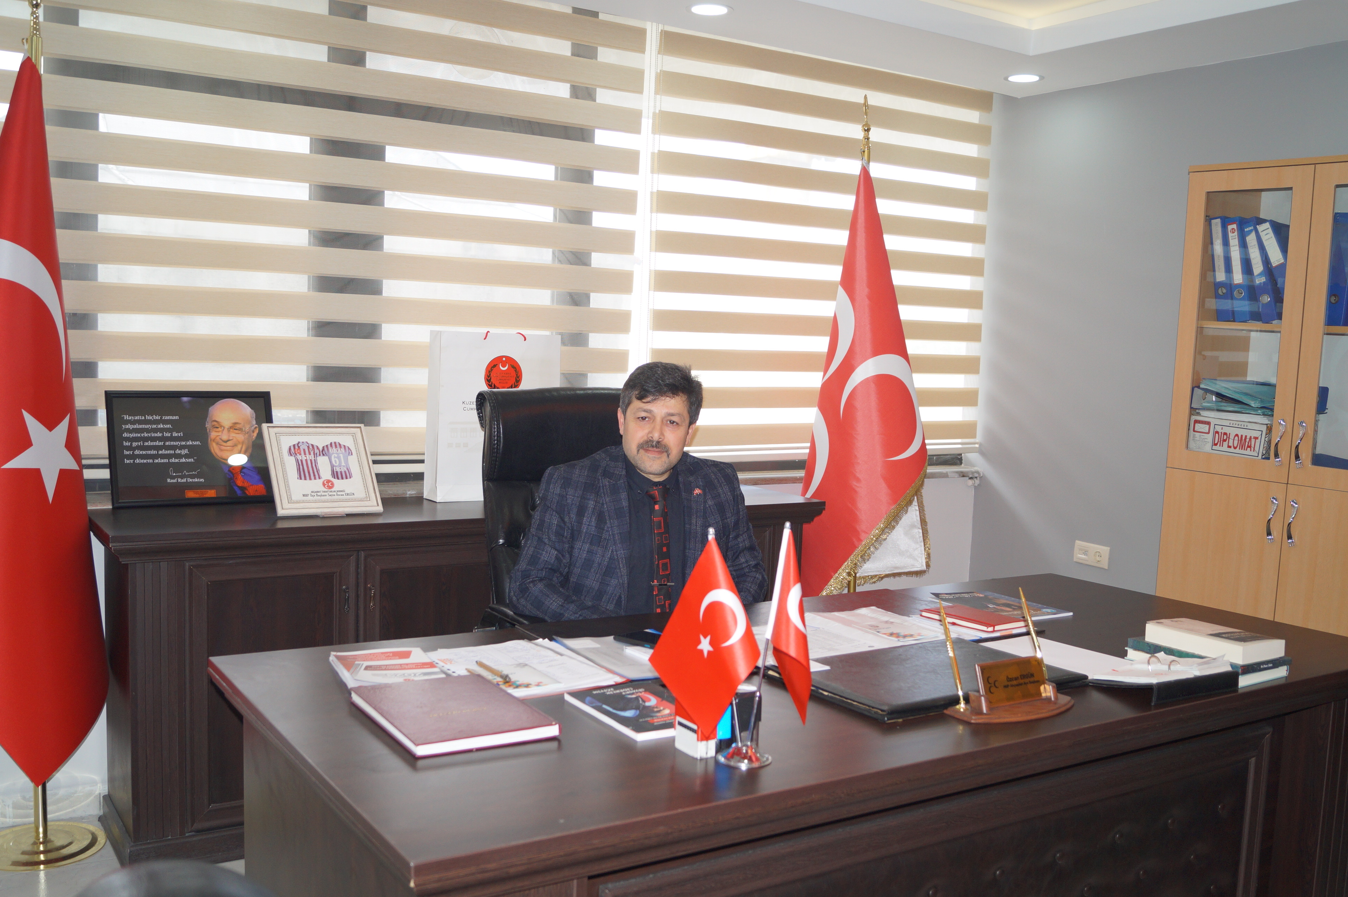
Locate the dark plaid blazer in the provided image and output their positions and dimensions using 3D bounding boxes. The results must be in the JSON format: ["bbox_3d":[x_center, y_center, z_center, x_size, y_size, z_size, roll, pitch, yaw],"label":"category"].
[{"bbox_3d":[-0.094,0.286,2.705,0.580,0.580,0.360,0,6,-19],"label":"dark plaid blazer"}]

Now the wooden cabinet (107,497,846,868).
[{"bbox_3d":[-0.543,0.566,3.643,2.104,0.805,0.436,-1,7,-32],"label":"wooden cabinet"}]

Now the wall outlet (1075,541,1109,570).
[{"bbox_3d":[1.512,0.385,4.465,0.013,0.080,0.152,-1,7,-32],"label":"wall outlet"}]

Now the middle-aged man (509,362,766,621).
[{"bbox_3d":[-0.041,0.455,2.605,0.590,1.267,0.700,0,6,-19],"label":"middle-aged man"}]

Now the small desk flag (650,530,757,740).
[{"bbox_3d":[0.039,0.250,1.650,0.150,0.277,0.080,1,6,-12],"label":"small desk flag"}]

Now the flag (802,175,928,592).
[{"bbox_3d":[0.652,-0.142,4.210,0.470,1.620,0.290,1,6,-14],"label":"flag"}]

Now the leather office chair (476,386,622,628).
[{"bbox_3d":[-0.141,0.467,2.863,0.680,1.186,0.700,-1,6,-28],"label":"leather office chair"}]

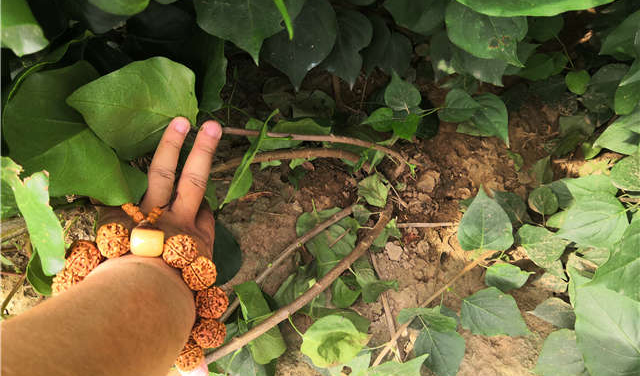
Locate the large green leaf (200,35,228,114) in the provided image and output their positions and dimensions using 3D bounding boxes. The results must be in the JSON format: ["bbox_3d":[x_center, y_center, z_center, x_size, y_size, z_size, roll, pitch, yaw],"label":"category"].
[{"bbox_3d":[-0.126,-0.137,0.580,0.046,0.113,0.025,-20,30,-31],"label":"large green leaf"}]

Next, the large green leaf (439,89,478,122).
[{"bbox_3d":[0.175,-0.104,0.630,0.046,0.020,0.042,-11,51,-9],"label":"large green leaf"}]

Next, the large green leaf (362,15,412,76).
[{"bbox_3d":[0.086,-0.184,0.640,0.064,0.091,0.025,5,25,6],"label":"large green leaf"}]

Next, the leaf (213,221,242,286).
[{"bbox_3d":[-0.108,0.064,0.505,0.056,0.020,0.076,-2,66,-6],"label":"leaf"}]

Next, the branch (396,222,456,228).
[{"bbox_3d":[0.112,0.040,0.527,0.065,0.006,0.006,0,50,0],"label":"branch"}]

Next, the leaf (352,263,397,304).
[{"bbox_3d":[0.053,0.091,0.475,0.045,0.020,0.037,6,50,5],"label":"leaf"}]

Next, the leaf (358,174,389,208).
[{"bbox_3d":[0.058,0.004,0.545,0.033,0.020,0.041,1,50,1],"label":"leaf"}]

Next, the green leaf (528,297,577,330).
[{"bbox_3d":[0.257,0.137,0.546,0.054,0.020,0.036,1,59,6],"label":"green leaf"}]

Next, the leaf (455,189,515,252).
[{"bbox_3d":[0.195,0.037,0.598,0.065,0.020,0.079,4,66,9],"label":"leaf"}]

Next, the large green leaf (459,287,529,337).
[{"bbox_3d":[0.162,0.114,0.460,0.065,0.015,0.045,26,55,20],"label":"large green leaf"}]

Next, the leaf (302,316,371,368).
[{"bbox_3d":[0.013,0.132,0.430,0.054,0.020,0.044,10,51,8],"label":"leaf"}]

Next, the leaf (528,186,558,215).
[{"bbox_3d":[0.239,0.013,0.535,0.032,0.015,0.034,11,51,9],"label":"leaf"}]

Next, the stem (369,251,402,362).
[{"bbox_3d":[0.073,0.129,0.560,0.012,0.009,0.137,-9,54,-6],"label":"stem"}]

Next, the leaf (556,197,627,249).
[{"bbox_3d":[0.318,0.041,0.583,0.090,0.020,0.056,-19,60,-5],"label":"leaf"}]

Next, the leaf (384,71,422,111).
[{"bbox_3d":[0.112,-0.137,0.706,0.052,0.020,0.062,-12,77,2],"label":"leaf"}]

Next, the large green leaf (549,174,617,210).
[{"bbox_3d":[0.273,0.006,0.520,0.063,0.020,0.040,17,52,14],"label":"large green leaf"}]

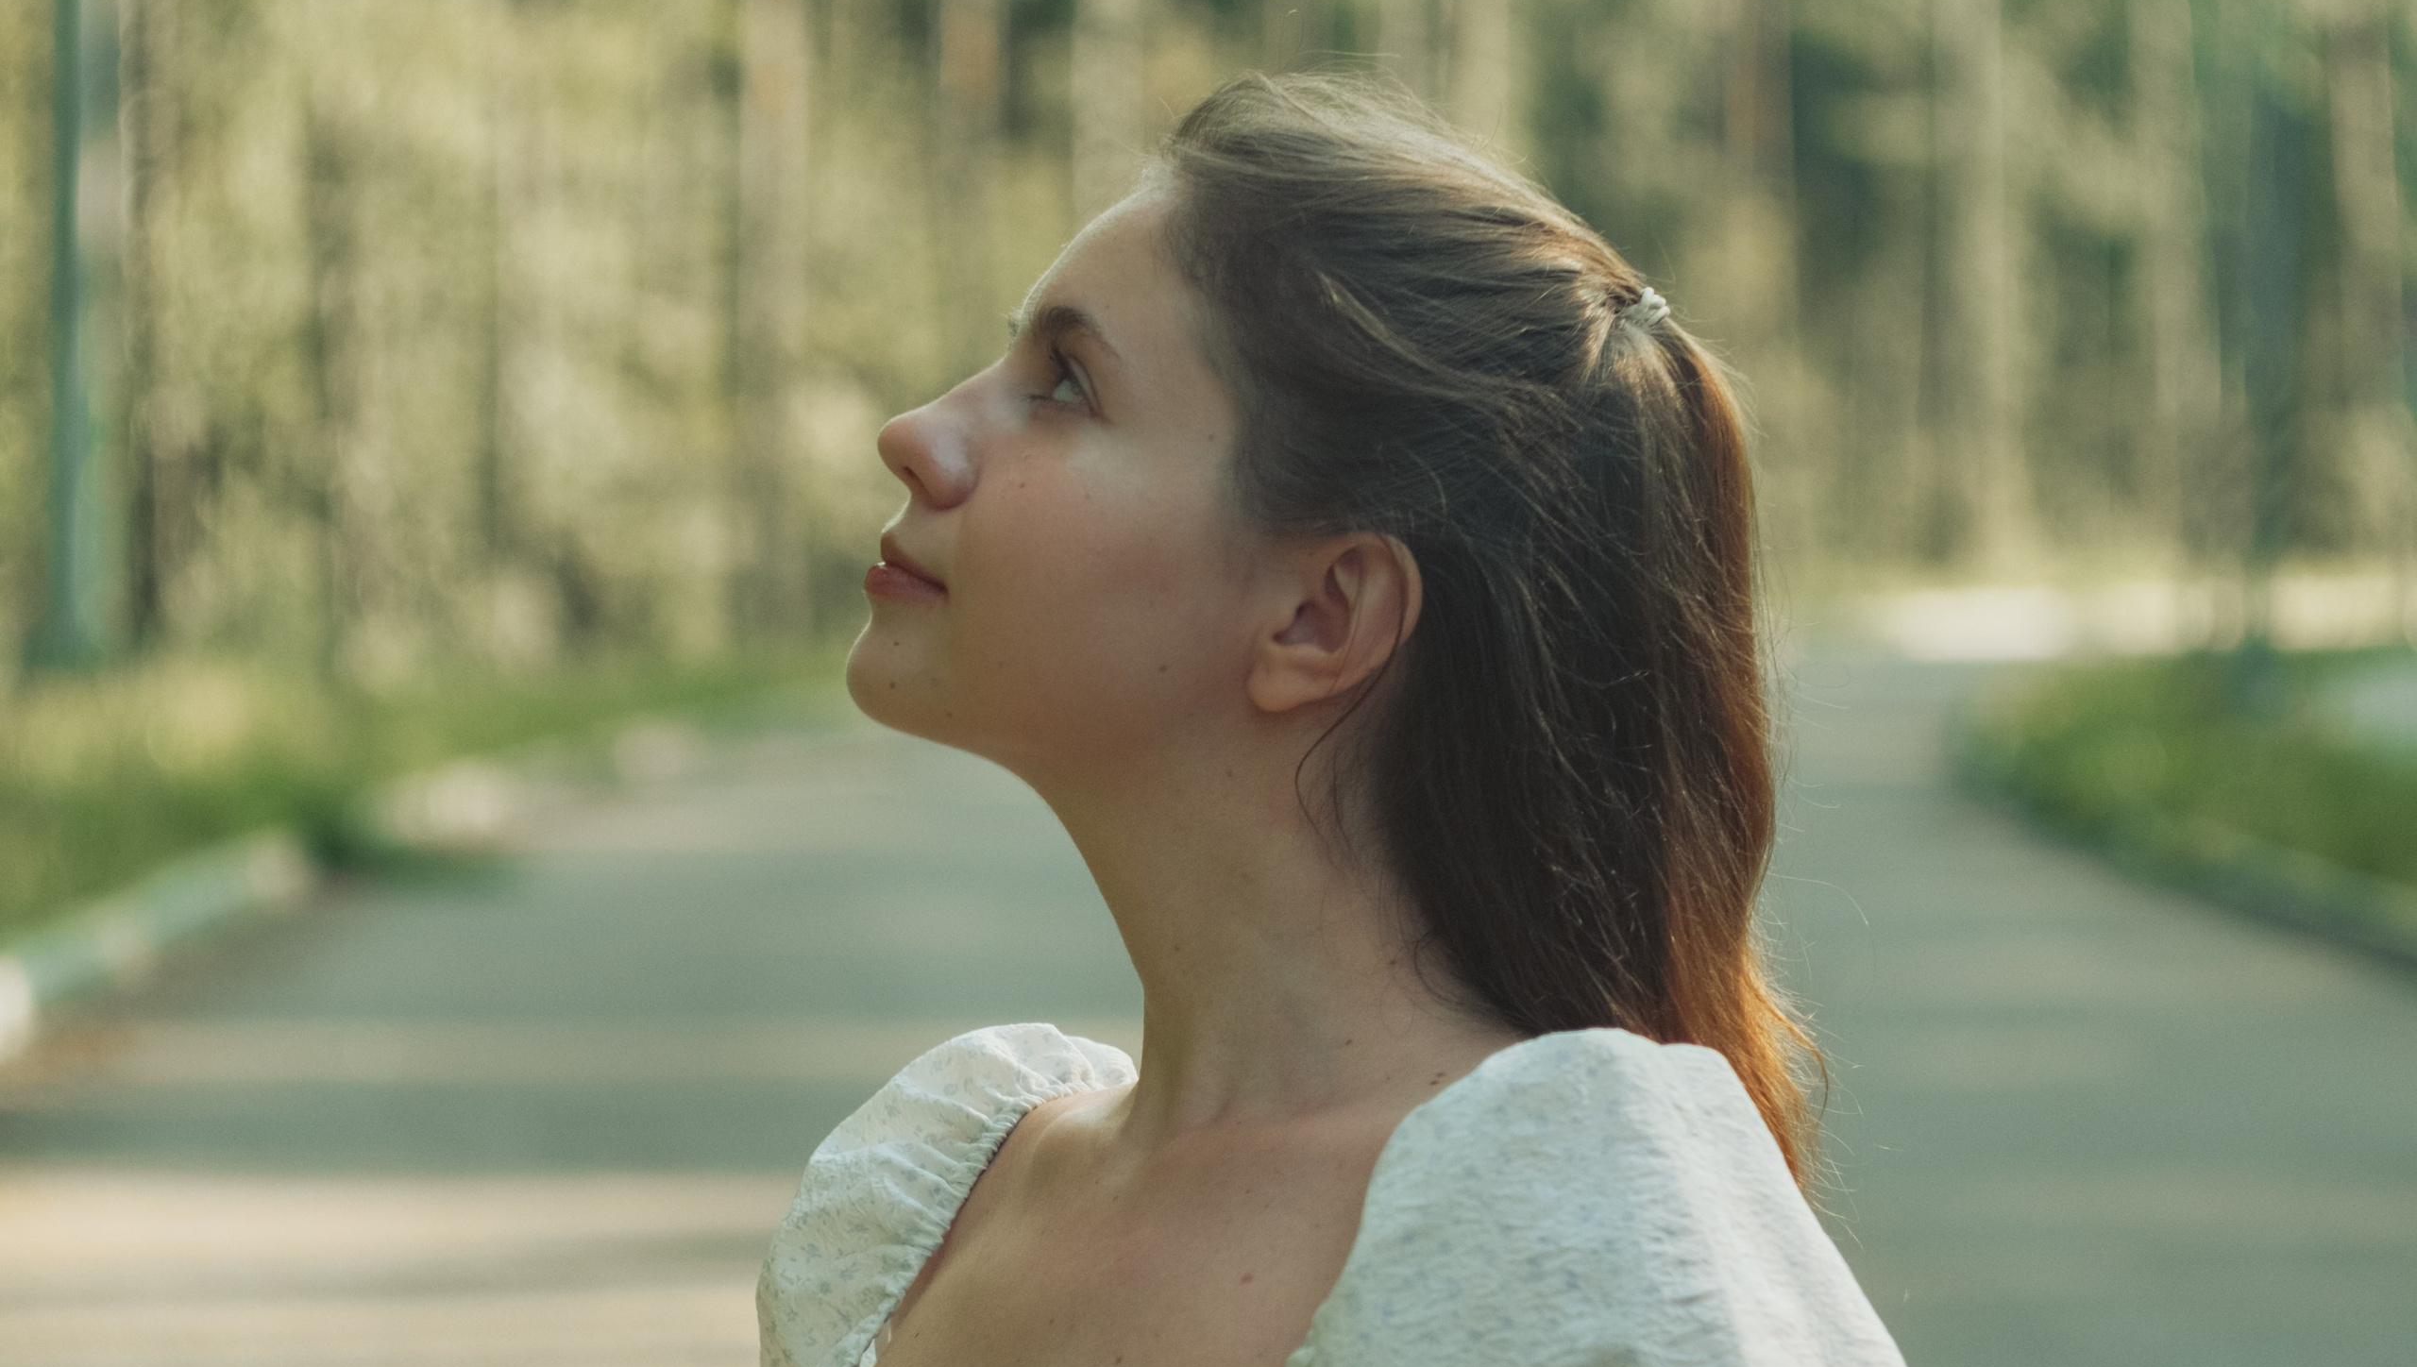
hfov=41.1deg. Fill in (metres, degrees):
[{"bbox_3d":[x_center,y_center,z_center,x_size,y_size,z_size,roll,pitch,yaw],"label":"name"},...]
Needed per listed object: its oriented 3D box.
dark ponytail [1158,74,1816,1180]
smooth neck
[{"bbox_3d":[0.082,-0.017,0.950,0.190,0.320,0.170,-1,4,-10],"label":"dark ponytail"},{"bbox_3d":[0.019,0.075,0.950,0.130,0.125,0.115,-1,4,-18],"label":"smooth neck"}]

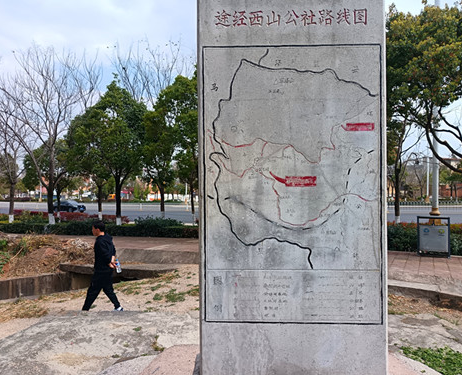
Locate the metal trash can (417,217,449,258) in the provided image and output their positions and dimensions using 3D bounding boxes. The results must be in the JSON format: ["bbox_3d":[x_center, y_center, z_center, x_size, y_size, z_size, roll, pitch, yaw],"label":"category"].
[{"bbox_3d":[5.270,1.285,9.020,0.730,1.030,0.360,-1,0,29],"label":"metal trash can"}]

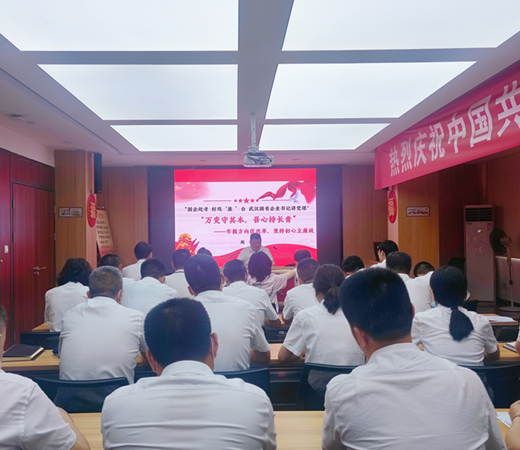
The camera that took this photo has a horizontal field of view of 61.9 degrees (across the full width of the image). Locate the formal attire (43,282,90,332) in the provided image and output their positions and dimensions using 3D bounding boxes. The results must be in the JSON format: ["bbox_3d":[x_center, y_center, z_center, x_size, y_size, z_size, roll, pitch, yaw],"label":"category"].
[{"bbox_3d":[-1.217,0.624,2.932,0.400,0.500,0.300,-1,-1,0],"label":"formal attire"}]

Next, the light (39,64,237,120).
[{"bbox_3d":[-1.000,-1.267,4.239,1.560,0.060,1.650,-1,-1,-3],"label":"light"}]

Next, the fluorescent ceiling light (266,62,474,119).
[{"bbox_3d":[0.954,-1.367,4.531,1.667,0.060,1.760,-1,-1,-3],"label":"fluorescent ceiling light"}]

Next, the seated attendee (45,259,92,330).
[{"bbox_3d":[-1.211,0.834,3.048,0.450,1.208,0.700,-1,-1,0],"label":"seated attendee"}]

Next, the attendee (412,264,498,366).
[{"bbox_3d":[0.945,0.839,2.286,0.480,1.263,0.750,-1,-1,-3],"label":"attendee"}]

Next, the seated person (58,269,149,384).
[{"bbox_3d":[-0.754,0.846,2.256,0.490,1.283,0.740,-1,-1,-1],"label":"seated person"}]

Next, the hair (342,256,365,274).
[{"bbox_3d":[0.766,0.332,3.550,0.175,0.180,0.200,0,-1,-8],"label":"hair"}]

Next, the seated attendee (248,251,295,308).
[{"bbox_3d":[0.082,0.887,4.106,0.460,1.266,0.700,-1,-1,2],"label":"seated attendee"}]

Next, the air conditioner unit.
[{"bbox_3d":[4.358,0.557,8.631,0.510,1.891,0.380,-1,-1,18],"label":"air conditioner unit"}]

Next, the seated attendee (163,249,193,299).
[{"bbox_3d":[-0.722,0.834,4.033,0.480,1.238,0.700,-1,-1,0],"label":"seated attendee"}]

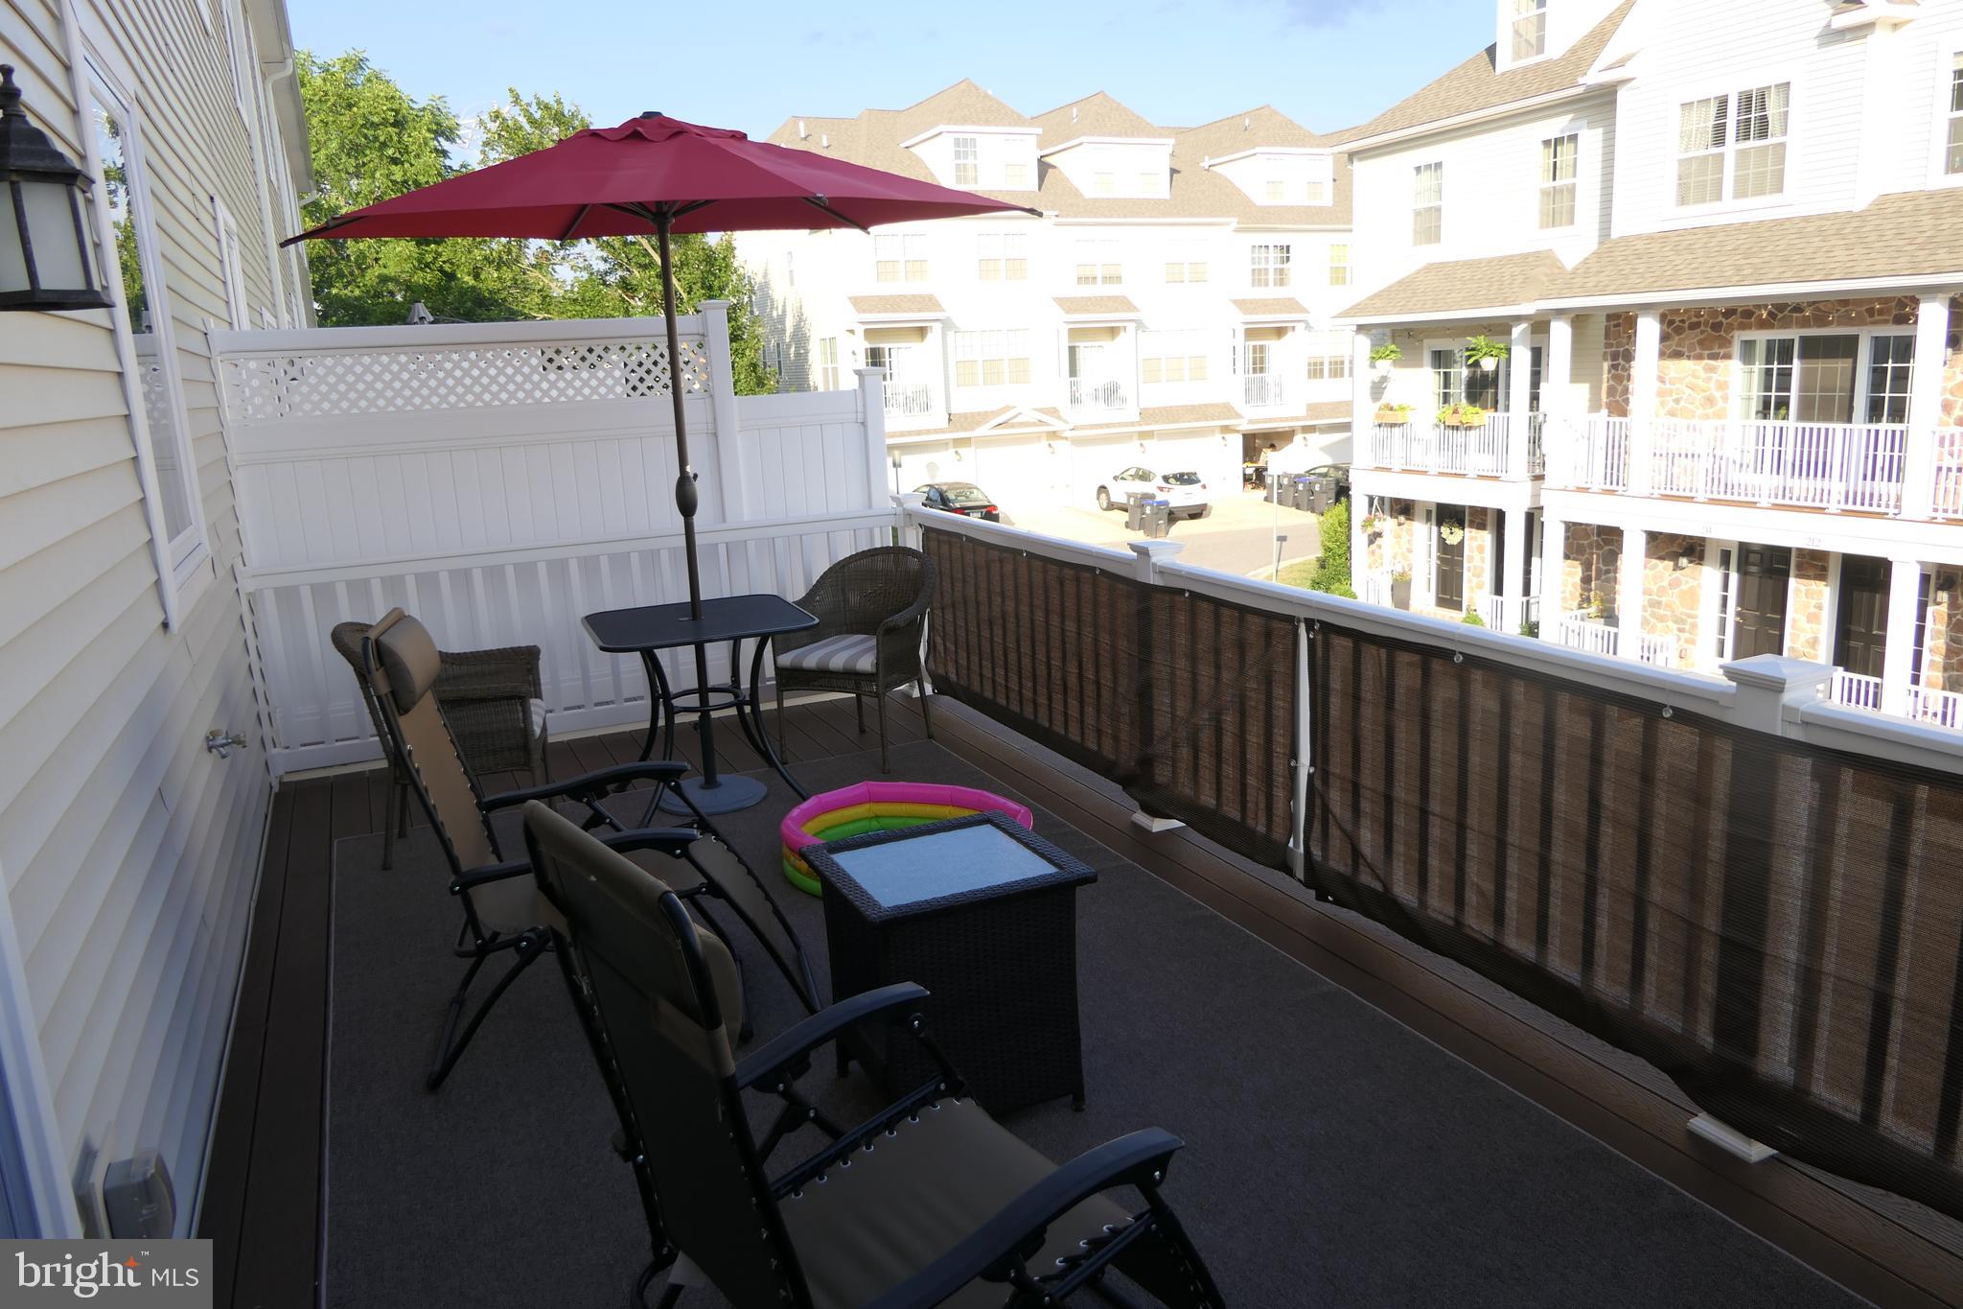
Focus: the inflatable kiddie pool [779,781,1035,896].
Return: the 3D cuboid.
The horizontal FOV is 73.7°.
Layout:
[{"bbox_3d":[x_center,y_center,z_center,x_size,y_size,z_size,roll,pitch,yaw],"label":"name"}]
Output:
[{"bbox_3d":[-0.251,0.626,4.485,0.850,0.200,0.850,-3,13,1],"label":"inflatable kiddie pool"}]

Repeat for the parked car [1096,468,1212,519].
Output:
[{"bbox_3d":[5.397,-5.452,42.583,1.860,1.670,4.550,-8,14,-23],"label":"parked car"}]

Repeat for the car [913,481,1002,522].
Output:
[{"bbox_3d":[-0.986,-4.525,40.592,1.800,1.440,4.600,-8,14,-23],"label":"car"}]

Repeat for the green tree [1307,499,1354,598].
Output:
[{"bbox_3d":[7.030,-2.069,26.505,1.000,2.150,1.000,-9,14,-24],"label":"green tree"}]

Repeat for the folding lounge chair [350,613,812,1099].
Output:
[{"bbox_3d":[-0.977,0.395,3.500,0.990,1.150,0.680,-5,13,-10],"label":"folding lounge chair"}]

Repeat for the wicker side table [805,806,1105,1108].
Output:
[{"bbox_3d":[-0.072,0.748,3.061,0.520,0.568,0.480,-9,14,-24],"label":"wicker side table"}]

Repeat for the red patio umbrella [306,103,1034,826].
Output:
[{"bbox_3d":[-1.119,-0.664,4.935,2.680,2.600,2.500,-3,13,-2],"label":"red patio umbrella"}]

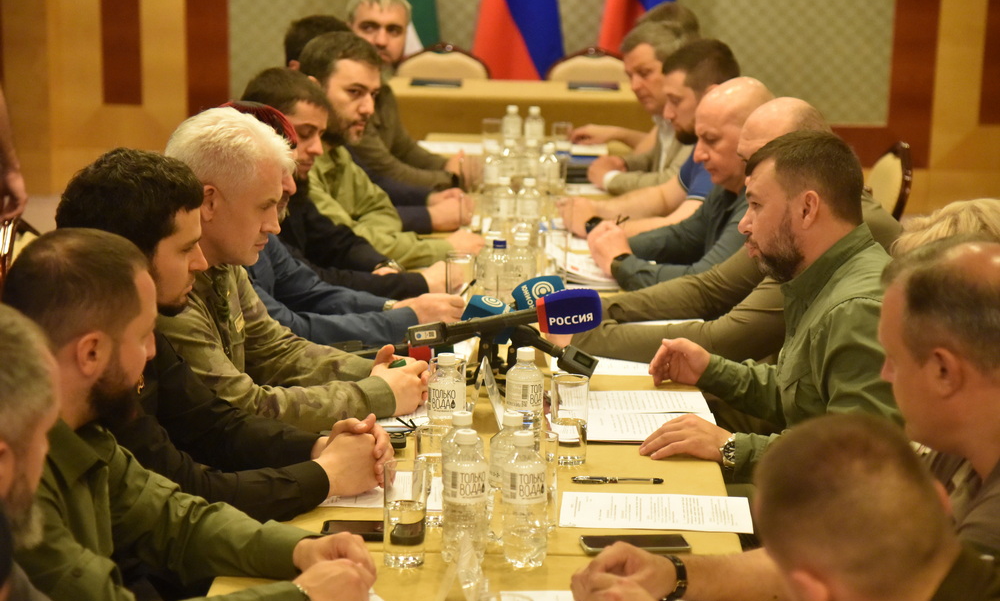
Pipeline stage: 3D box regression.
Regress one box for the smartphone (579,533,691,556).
[{"bbox_3d":[0.201,0.363,3.386,0.155,0.009,0.075,0,10,-6],"label":"smartphone"}]

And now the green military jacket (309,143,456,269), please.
[{"bbox_3d":[-0.382,-0.153,6.122,0.500,0.505,0.580,5,11,21],"label":"green military jacket"}]

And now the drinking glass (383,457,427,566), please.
[{"bbox_3d":[-0.138,0.309,3.313,0.064,0.147,0.064,1,11,0],"label":"drinking glass"}]

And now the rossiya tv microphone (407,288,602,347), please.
[{"bbox_3d":[0.010,0.038,4.440,0.378,0.076,0.075,-8,9,10],"label":"rossiya tv microphone"}]

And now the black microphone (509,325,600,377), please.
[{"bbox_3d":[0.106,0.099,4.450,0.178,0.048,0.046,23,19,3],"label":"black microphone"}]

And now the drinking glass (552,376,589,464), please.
[{"bbox_3d":[0.119,0.203,3.864,0.062,0.145,0.062,1,11,0],"label":"drinking glass"}]

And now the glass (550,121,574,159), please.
[{"bbox_3d":[0.200,-0.502,7.401,0.062,0.145,0.062,1,11,0],"label":"glass"}]

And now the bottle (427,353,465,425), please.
[{"bbox_3d":[-0.090,0.186,3.815,0.065,0.194,0.065,0,10,-8],"label":"bottle"}]

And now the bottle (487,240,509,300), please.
[{"bbox_3d":[-0.001,-0.029,4.985,0.063,0.204,0.063,1,11,0],"label":"bottle"}]

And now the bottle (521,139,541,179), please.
[{"bbox_3d":[0.090,-0.362,6.559,0.067,0.197,0.067,-3,12,-20],"label":"bottle"}]

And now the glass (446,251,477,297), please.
[{"bbox_3d":[-0.088,-0.031,5.130,0.065,0.147,0.065,1,11,0],"label":"glass"}]

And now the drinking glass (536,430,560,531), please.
[{"bbox_3d":[0.058,0.277,3.491,0.062,0.145,0.062,1,11,0],"label":"drinking glass"}]

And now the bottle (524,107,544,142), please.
[{"bbox_3d":[0.119,-0.579,7.949,0.066,0.196,0.066,1,11,0],"label":"bottle"}]

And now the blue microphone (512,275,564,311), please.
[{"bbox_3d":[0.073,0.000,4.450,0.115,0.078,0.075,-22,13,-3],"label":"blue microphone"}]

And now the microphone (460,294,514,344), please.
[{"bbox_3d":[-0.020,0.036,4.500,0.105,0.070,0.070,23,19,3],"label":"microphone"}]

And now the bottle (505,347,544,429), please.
[{"bbox_3d":[0.043,0.179,3.844,0.067,0.197,0.067,1,11,0],"label":"bottle"}]

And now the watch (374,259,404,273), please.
[{"bbox_3d":[-0.271,-0.078,5.583,0.065,0.055,0.038,22,3,-19],"label":"watch"}]

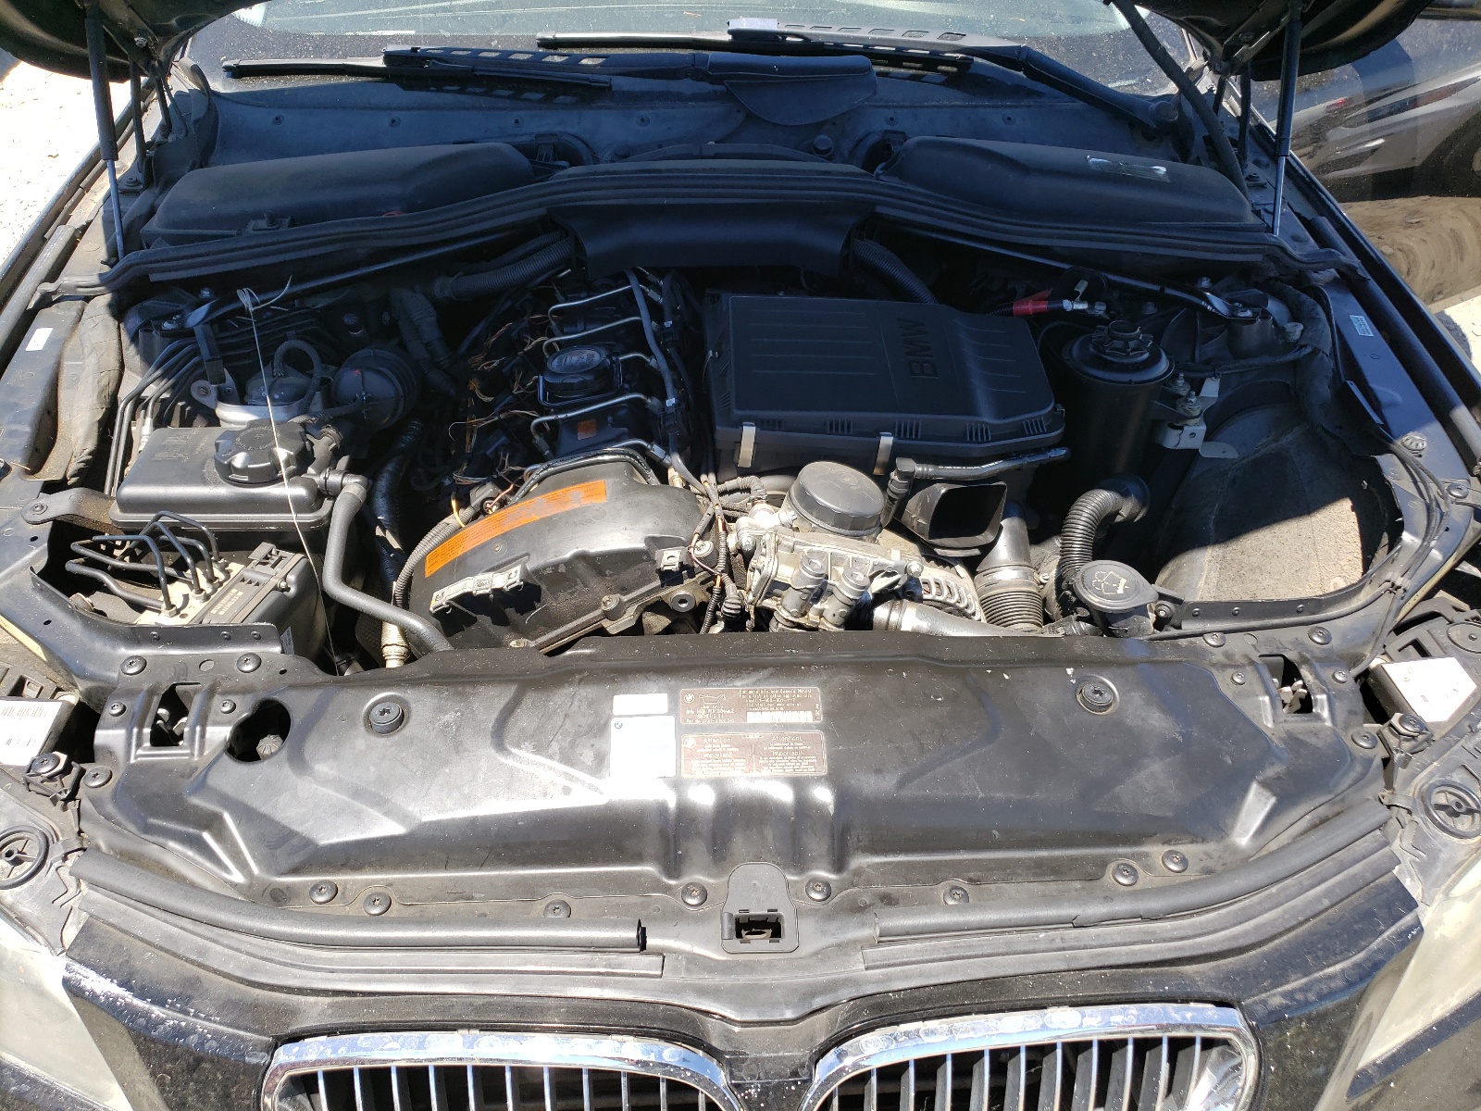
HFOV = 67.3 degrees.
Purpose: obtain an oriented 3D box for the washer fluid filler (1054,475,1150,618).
[{"bbox_3d":[0.363,-0.009,1.120,0.090,0.115,0.095,-1,40,-3],"label":"washer fluid filler"}]

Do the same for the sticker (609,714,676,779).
[{"bbox_3d":[-0.071,0.138,0.805,0.047,0.001,0.055,-1,45,-2],"label":"sticker"}]

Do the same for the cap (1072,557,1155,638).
[{"bbox_3d":[0.342,0.040,1.015,0.074,0.040,0.066,-1,40,-3],"label":"cap"}]

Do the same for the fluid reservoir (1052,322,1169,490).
[{"bbox_3d":[0.388,-0.174,1.159,0.113,0.185,0.113,-1,40,-2],"label":"fluid reservoir"}]

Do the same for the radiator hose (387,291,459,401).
[{"bbox_3d":[-0.400,-0.264,1.404,0.080,0.120,0.080,-1,40,-2],"label":"radiator hose"}]

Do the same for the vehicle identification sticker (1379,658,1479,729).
[{"bbox_3d":[0.616,0.120,0.986,0.071,0.002,0.069,-4,40,-6],"label":"vehicle identification sticker"}]

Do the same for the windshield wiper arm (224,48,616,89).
[{"bbox_3d":[-0.459,-0.692,1.585,0.570,0.040,0.045,4,40,4],"label":"windshield wiper arm"}]

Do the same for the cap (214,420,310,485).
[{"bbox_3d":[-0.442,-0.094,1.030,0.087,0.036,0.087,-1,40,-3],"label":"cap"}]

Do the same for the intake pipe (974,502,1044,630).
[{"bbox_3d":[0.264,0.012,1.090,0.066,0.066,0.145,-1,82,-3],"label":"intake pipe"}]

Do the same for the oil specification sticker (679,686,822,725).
[{"bbox_3d":[0.008,0.112,0.831,0.105,0.001,0.032,-1,45,-2],"label":"oil specification sticker"}]

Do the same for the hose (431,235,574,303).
[{"bbox_3d":[-0.276,-0.340,1.307,0.175,0.080,0.050,-1,40,-2],"label":"hose"}]

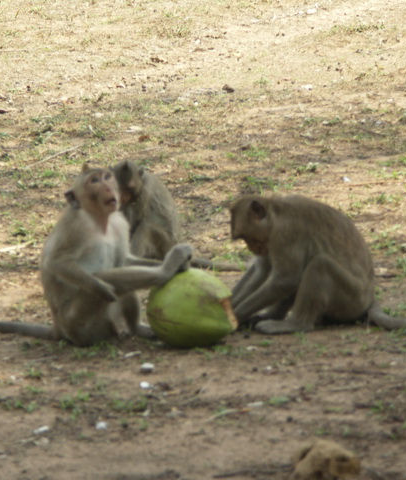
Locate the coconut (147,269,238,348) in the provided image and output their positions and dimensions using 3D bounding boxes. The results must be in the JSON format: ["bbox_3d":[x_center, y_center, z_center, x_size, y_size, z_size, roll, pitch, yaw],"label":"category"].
[{"bbox_3d":[-0.024,0.157,8.482,0.204,0.182,0.190,0,8,0],"label":"coconut"}]

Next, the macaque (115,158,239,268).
[{"bbox_3d":[-0.063,-0.067,9.677,0.299,0.272,0.226,7,11,39],"label":"macaque"}]

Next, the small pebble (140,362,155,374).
[{"bbox_3d":[-0.123,0.281,8.202,0.033,0.019,0.028,0,8,0],"label":"small pebble"}]

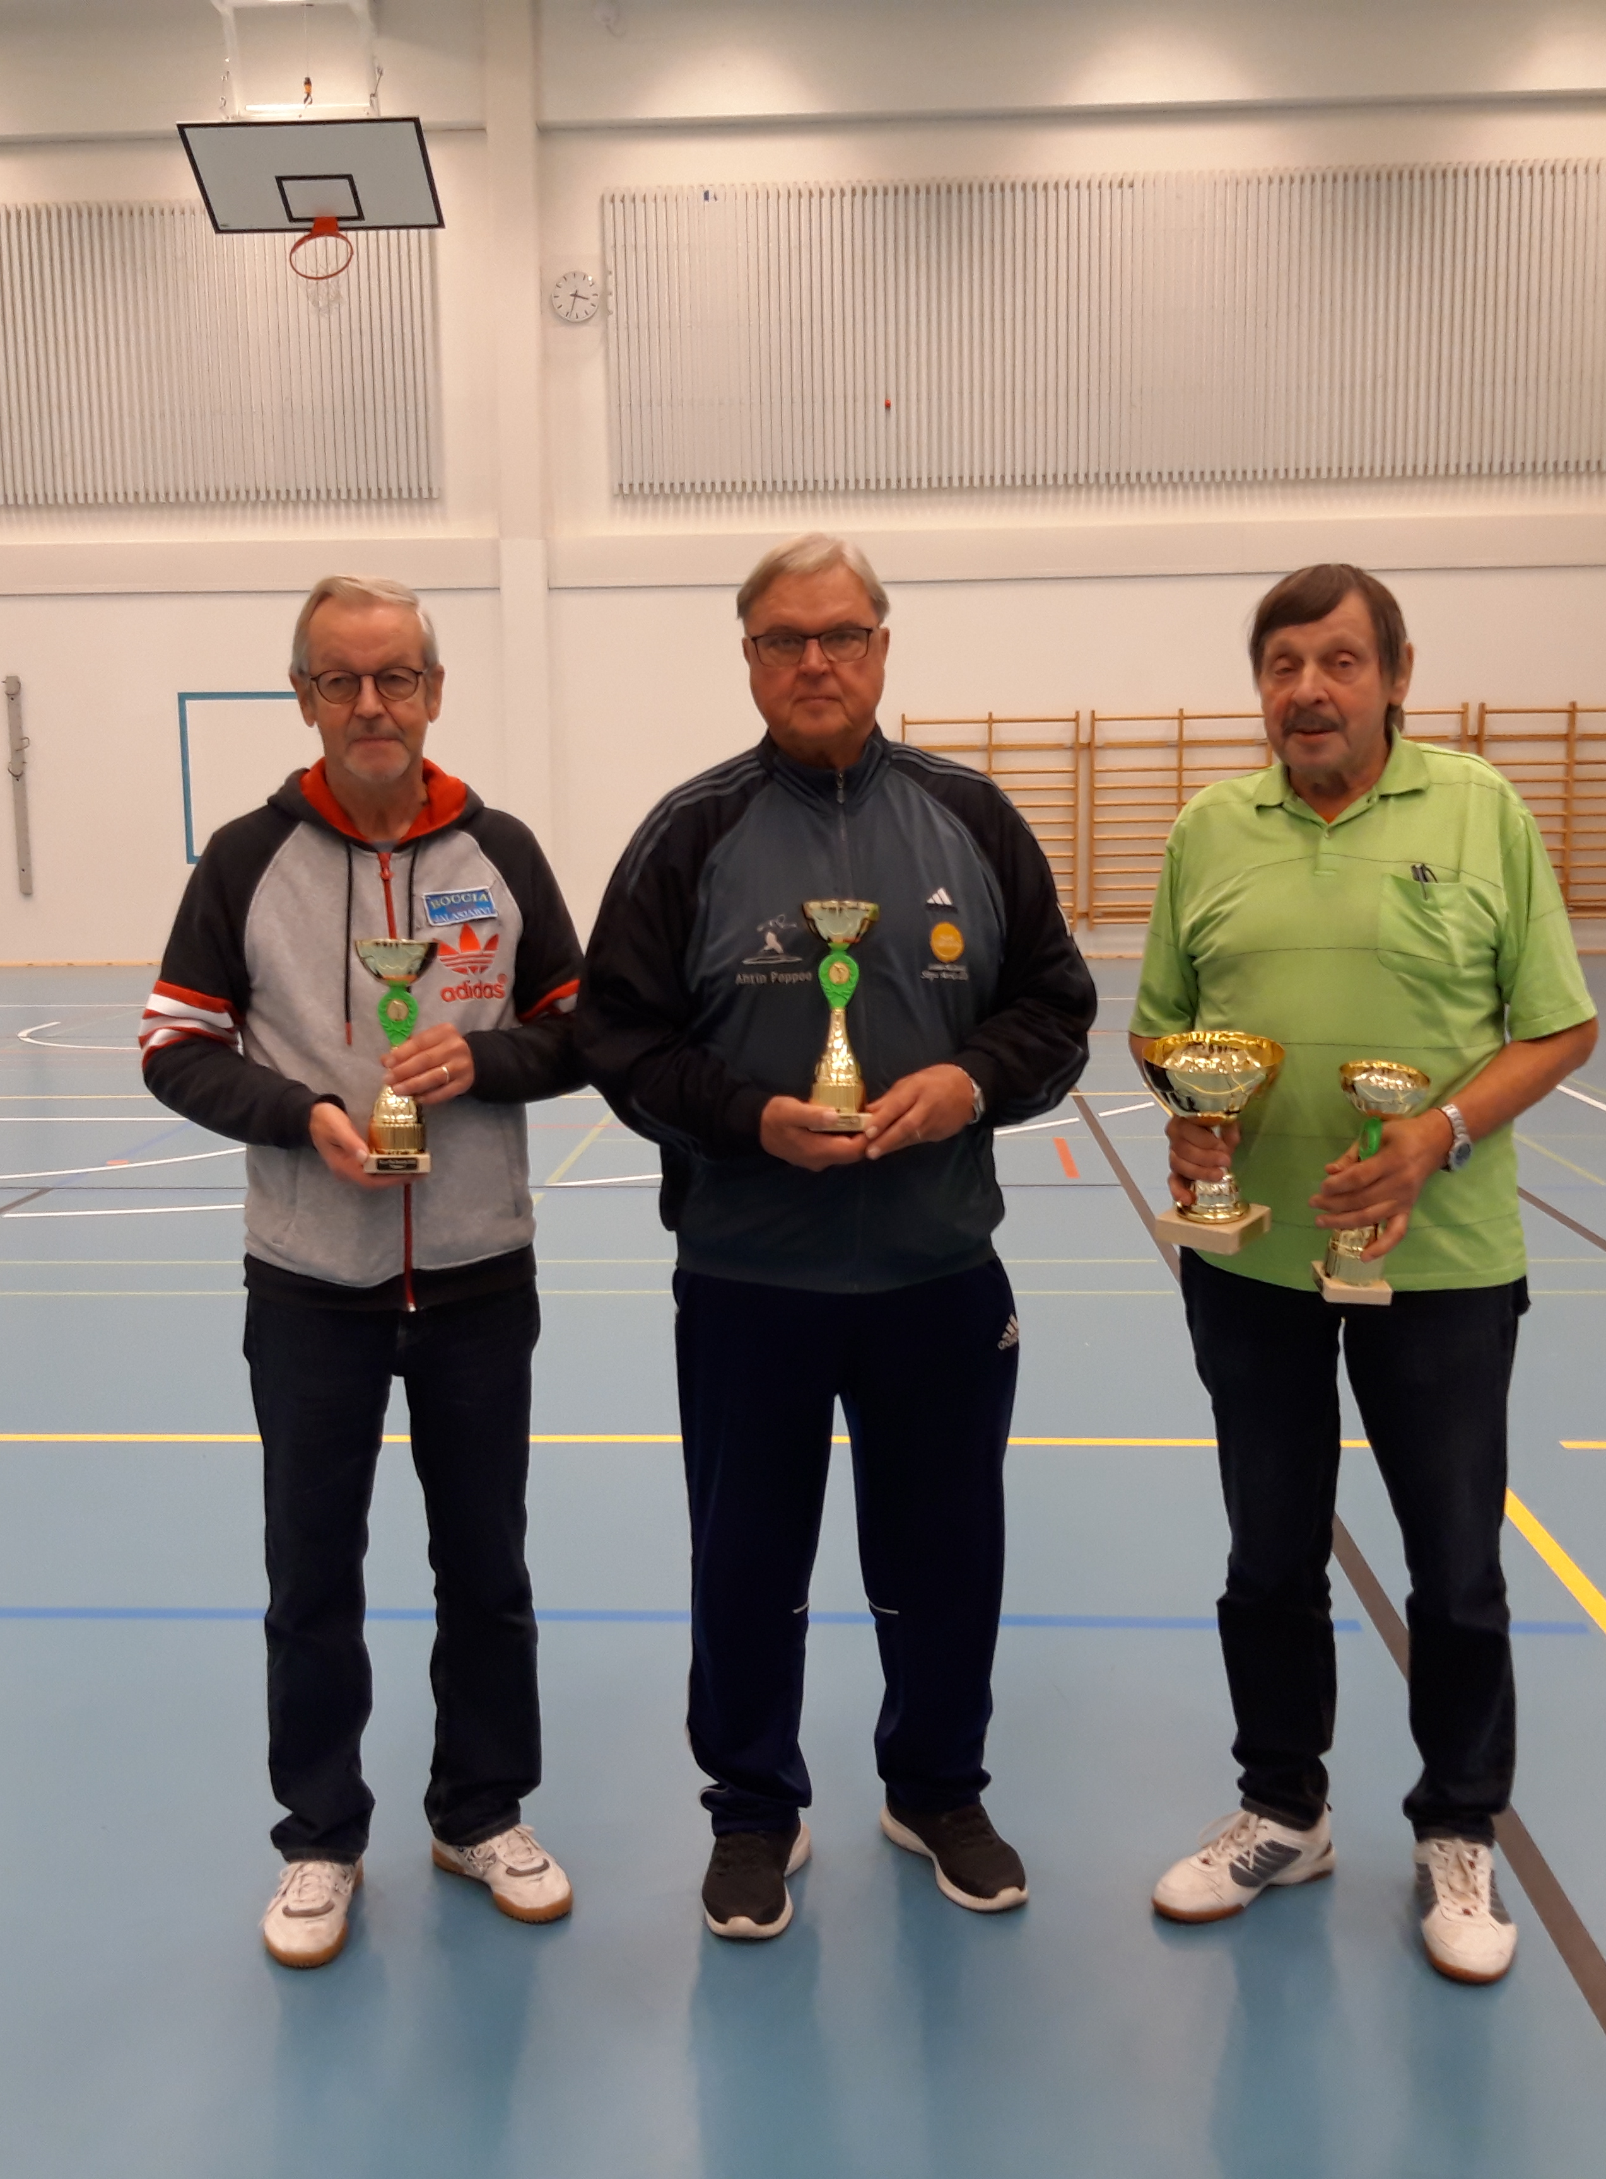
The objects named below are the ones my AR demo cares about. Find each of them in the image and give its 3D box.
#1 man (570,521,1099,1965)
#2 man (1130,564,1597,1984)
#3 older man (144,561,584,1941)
[{"bbox_3d":[0.046,0.184,2.798,0.650,1.750,0.440,-1,7,-1],"label":"man"},{"bbox_3d":[0.687,0.216,2.699,0.570,1.700,0.430,2,8,22],"label":"man"},{"bbox_3d":[-0.537,0.221,2.757,0.570,1.700,0.420,-2,7,-11],"label":"older man"}]

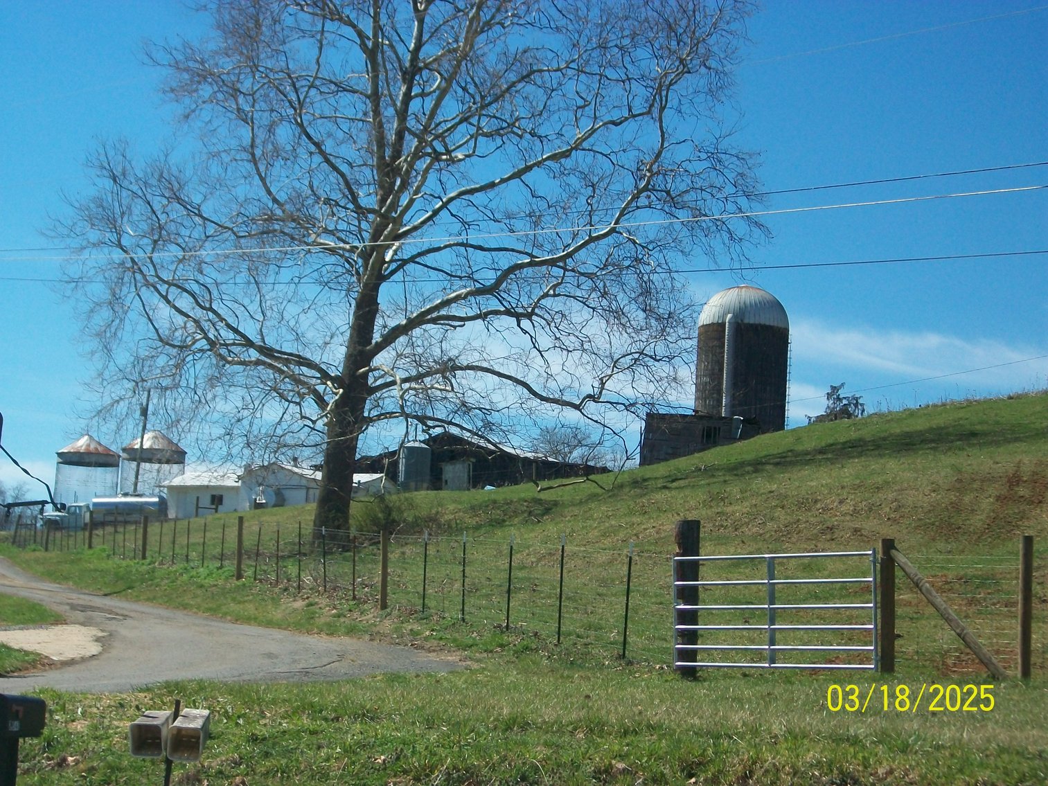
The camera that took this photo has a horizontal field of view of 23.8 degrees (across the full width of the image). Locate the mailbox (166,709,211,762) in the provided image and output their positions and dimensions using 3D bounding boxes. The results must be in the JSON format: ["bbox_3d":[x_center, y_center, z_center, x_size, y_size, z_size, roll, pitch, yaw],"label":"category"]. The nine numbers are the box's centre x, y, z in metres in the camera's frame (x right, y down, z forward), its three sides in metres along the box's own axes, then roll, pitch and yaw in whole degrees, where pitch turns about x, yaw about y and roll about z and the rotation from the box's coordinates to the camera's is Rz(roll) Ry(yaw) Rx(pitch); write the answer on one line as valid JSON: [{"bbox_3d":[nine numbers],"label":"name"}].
[{"bbox_3d":[-1.609,1.648,12.000,0.162,0.168,0.430,4,3,0],"label":"mailbox"}]

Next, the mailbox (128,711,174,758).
[{"bbox_3d":[-1.823,1.672,12.200,0.160,0.166,0.430,1,2,0],"label":"mailbox"}]

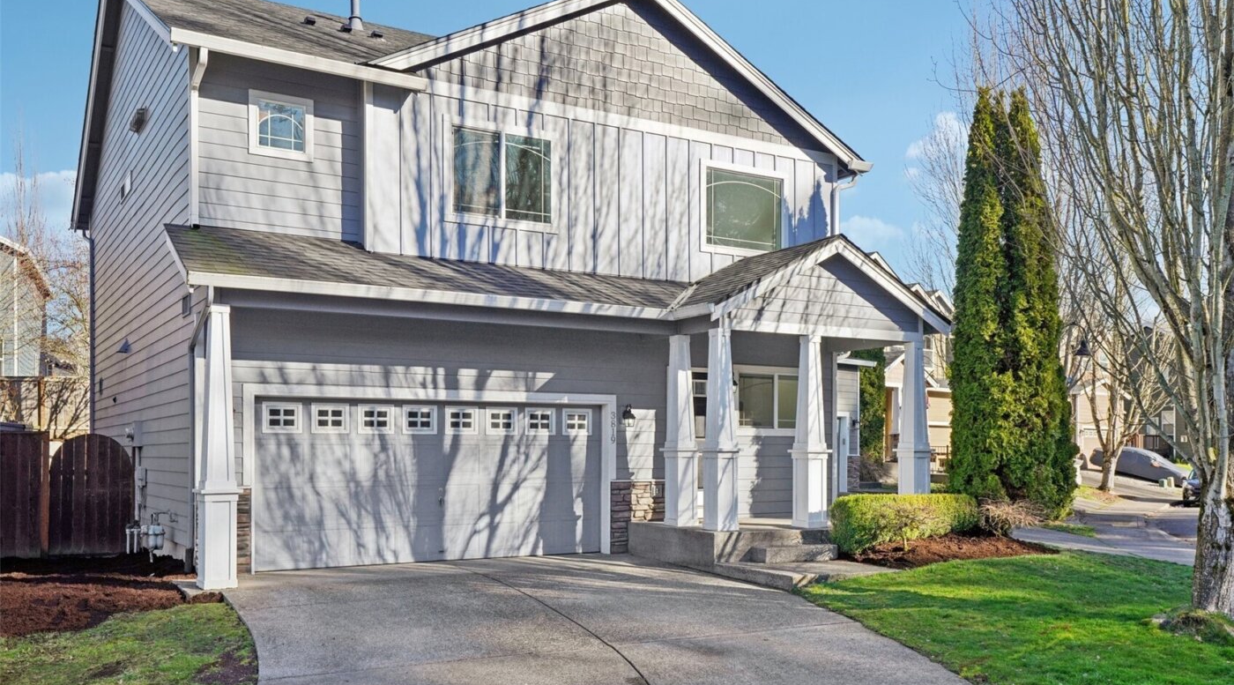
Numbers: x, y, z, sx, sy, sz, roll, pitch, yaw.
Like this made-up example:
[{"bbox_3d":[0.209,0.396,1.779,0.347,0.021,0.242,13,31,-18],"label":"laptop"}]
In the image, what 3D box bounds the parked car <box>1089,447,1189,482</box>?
[{"bbox_3d":[25.893,6.122,52.500,1.850,1.500,4.600,4,0,-40],"label":"parked car"}]

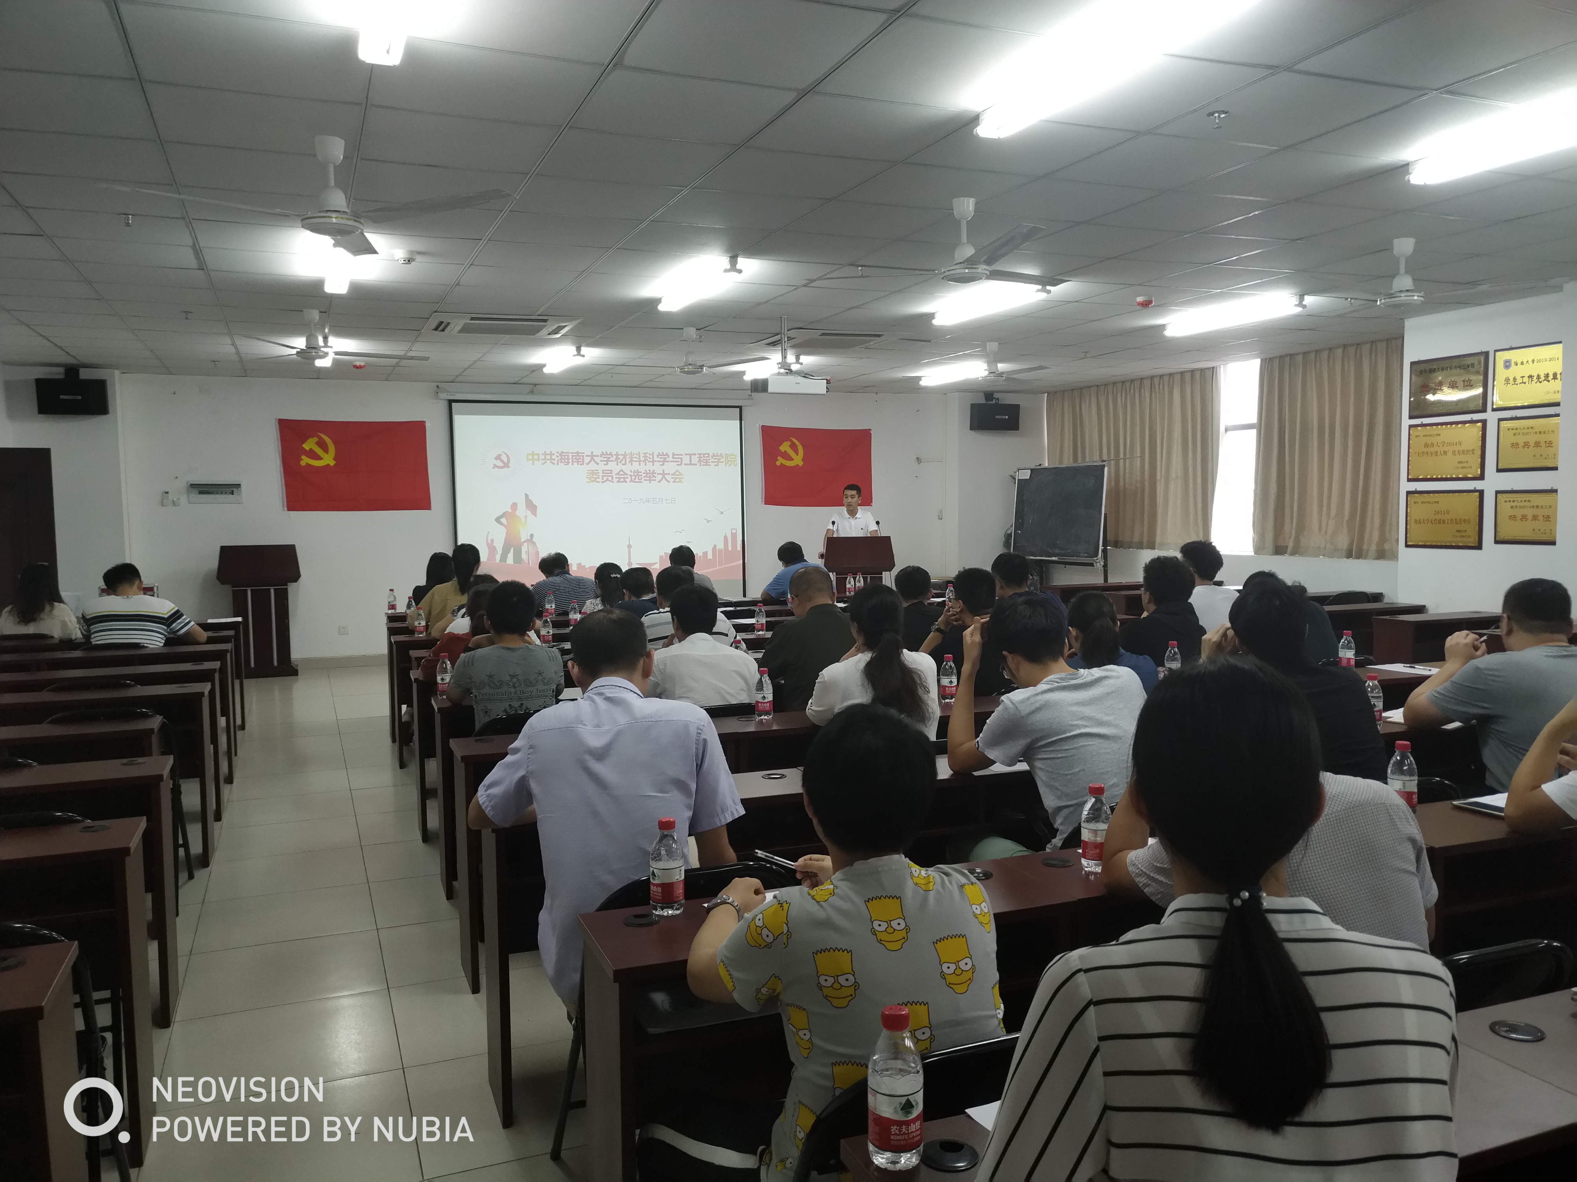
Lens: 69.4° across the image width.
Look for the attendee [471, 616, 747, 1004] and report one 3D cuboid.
[{"bbox_3d":[-0.427,0.691,2.838,0.660,1.305,0.750,-2,5,-21],"label":"attendee"}]

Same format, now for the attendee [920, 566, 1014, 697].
[{"bbox_3d":[0.810,0.495,5.292,0.500,1.250,0.750,-3,5,-23],"label":"attendee"}]

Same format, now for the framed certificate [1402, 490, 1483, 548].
[{"bbox_3d":[4.532,-0.493,7.898,0.025,0.401,0.585,-2,4,-23],"label":"framed certificate"}]

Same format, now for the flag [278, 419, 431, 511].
[{"bbox_3d":[-4.335,-1.254,11.439,1.400,0.930,0.030,-3,5,-23],"label":"flag"}]

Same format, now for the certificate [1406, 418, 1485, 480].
[{"bbox_3d":[4.746,-1.006,8.220,0.030,0.420,0.610,-3,5,-23],"label":"certificate"}]

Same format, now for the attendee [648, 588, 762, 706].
[{"bbox_3d":[-0.383,0.570,4.787,0.500,1.240,0.750,-3,5,-23],"label":"attendee"}]

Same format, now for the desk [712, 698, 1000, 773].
[{"bbox_3d":[0.302,0.834,4.277,1.120,0.760,0.400,-4,5,-28],"label":"desk"}]

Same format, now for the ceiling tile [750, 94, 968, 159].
[{"bbox_3d":[0.238,-1.585,3.890,0.600,0.020,0.600,-3,5,-23],"label":"ceiling tile"}]

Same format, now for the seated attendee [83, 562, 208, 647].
[{"bbox_3d":[-3.954,0.437,7.089,0.630,1.220,0.750,-2,5,-20],"label":"seated attendee"}]

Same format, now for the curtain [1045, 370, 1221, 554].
[{"bbox_3d":[3.878,-1.463,13.234,0.130,1.940,2.916,-3,5,-23],"label":"curtain"}]

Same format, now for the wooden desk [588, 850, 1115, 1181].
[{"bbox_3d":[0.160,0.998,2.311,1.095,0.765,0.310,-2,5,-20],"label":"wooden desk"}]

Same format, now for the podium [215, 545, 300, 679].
[{"bbox_3d":[-5.079,0.198,10.915,0.730,1.277,0.480,-2,4,-23],"label":"podium"}]

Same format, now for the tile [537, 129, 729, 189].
[{"bbox_3d":[-0.559,-1.575,4.126,0.610,0.030,0.580,-2,5,-23],"label":"tile"}]

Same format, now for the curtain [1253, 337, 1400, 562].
[{"bbox_3d":[4.719,-1.197,9.956,0.130,1.800,1.700,-3,5,-23],"label":"curtain"}]

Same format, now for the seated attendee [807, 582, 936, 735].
[{"bbox_3d":[0.265,0.603,4.064,0.480,1.270,0.750,-3,5,-23],"label":"seated attendee"}]

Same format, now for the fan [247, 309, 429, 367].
[{"bbox_3d":[-2.940,-1.616,7.200,1.280,0.330,1.280,-3,5,-23],"label":"fan"}]

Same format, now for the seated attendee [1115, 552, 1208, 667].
[{"bbox_3d":[1.760,0.474,5.528,0.520,1.295,0.740,-3,5,-31],"label":"seated attendee"}]

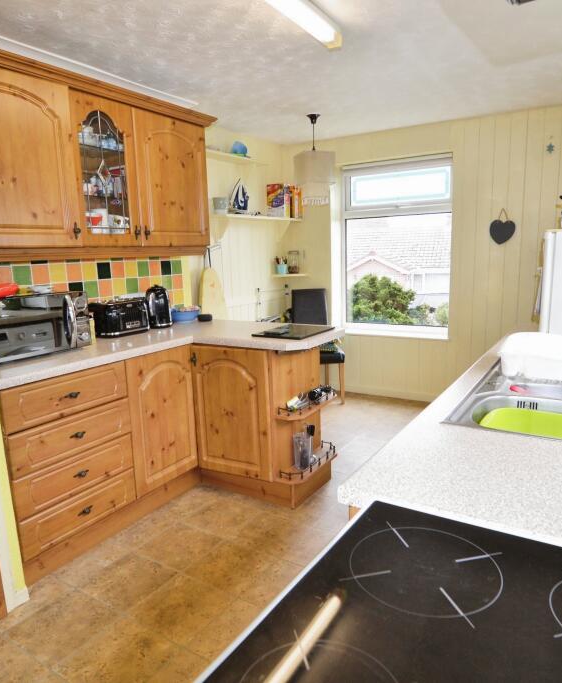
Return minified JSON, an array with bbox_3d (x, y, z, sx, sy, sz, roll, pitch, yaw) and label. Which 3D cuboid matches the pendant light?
[{"bbox_3d":[0.255,-1.388,3.490,0.250,0.650,0.250,-5,11,-18],"label":"pendant light"}]

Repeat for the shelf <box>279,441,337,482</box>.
[{"bbox_3d":[0.166,0.712,2.703,0.160,0.080,0.490,6,13,35],"label":"shelf"}]

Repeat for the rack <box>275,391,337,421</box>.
[{"bbox_3d":[0.169,0.354,2.656,0.160,0.080,0.500,6,13,35],"label":"rack"}]

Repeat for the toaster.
[{"bbox_3d":[-0.991,-0.151,2.771,0.200,0.187,0.310,5,12,34],"label":"toaster"}]

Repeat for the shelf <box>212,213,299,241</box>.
[{"bbox_3d":[-0.196,-1.085,4.390,0.220,0.220,1.190,6,13,35],"label":"shelf"}]

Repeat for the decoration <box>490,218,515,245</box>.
[{"bbox_3d":[1.816,-0.903,3.737,0.196,0.205,0.020,6,13,35],"label":"decoration"}]

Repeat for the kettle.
[{"bbox_3d":[-0.793,-0.232,2.980,0.190,0.258,0.155,8,14,44],"label":"kettle"}]

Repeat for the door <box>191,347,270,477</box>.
[{"bbox_3d":[-0.274,0.406,2.581,0.485,0.750,0.035,4,12,30],"label":"door"}]

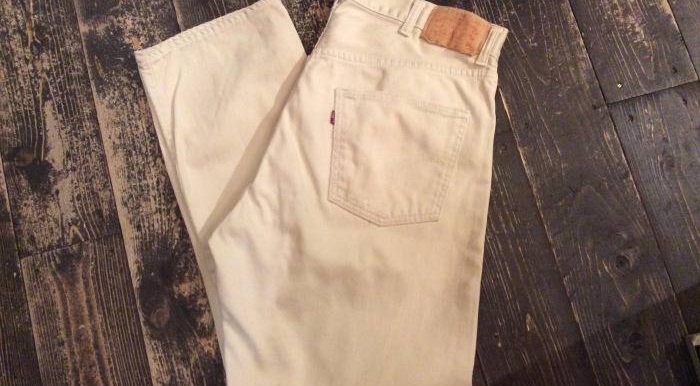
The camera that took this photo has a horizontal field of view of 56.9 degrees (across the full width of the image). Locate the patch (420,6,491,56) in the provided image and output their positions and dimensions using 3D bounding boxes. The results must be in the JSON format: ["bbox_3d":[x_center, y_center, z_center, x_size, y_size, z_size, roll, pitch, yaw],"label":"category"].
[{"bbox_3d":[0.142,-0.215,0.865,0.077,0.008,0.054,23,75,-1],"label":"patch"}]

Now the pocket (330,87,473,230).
[{"bbox_3d":[0.054,-0.036,0.828,0.176,0.012,0.167,11,79,0],"label":"pocket"}]

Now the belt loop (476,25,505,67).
[{"bbox_3d":[0.188,-0.197,0.868,0.017,0.008,0.055,23,74,-5],"label":"belt loop"}]

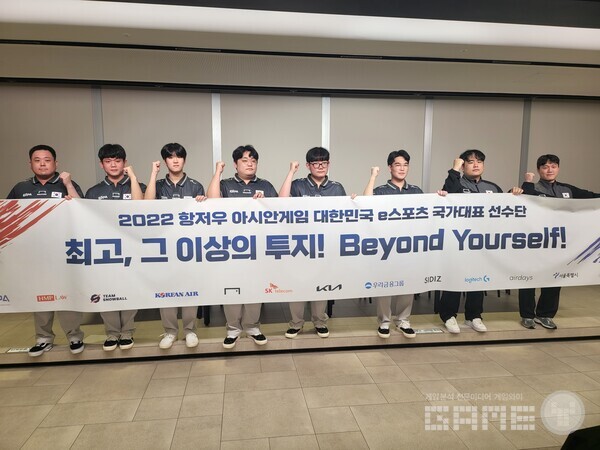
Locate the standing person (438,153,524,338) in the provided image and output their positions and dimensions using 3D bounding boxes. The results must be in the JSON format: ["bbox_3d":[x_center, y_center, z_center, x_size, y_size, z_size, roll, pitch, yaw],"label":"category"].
[{"bbox_3d":[1.689,0.160,4.029,0.763,1.749,0.500,0,7,-3],"label":"standing person"}]

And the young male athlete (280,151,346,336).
[{"bbox_3d":[0.132,0.166,3.891,0.672,1.760,0.460,0,7,-4],"label":"young male athlete"}]

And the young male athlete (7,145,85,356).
[{"bbox_3d":[-2.098,0.213,3.504,0.620,1.749,0.500,-1,8,-13],"label":"young male athlete"}]

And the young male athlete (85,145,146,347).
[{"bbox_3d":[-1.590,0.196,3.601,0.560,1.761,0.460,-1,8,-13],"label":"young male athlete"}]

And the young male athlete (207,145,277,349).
[{"bbox_3d":[-0.491,0.190,3.678,0.626,1.762,0.500,-1,7,-8],"label":"young male athlete"}]

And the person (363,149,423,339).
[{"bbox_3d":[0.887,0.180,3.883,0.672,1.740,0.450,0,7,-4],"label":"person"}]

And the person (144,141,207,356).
[{"bbox_3d":[-1.063,0.186,3.646,0.517,1.775,0.450,-1,7,-8],"label":"person"}]

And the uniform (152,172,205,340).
[{"bbox_3d":[-1.045,0.283,3.682,0.421,1.484,0.330,-1,7,-8],"label":"uniform"}]

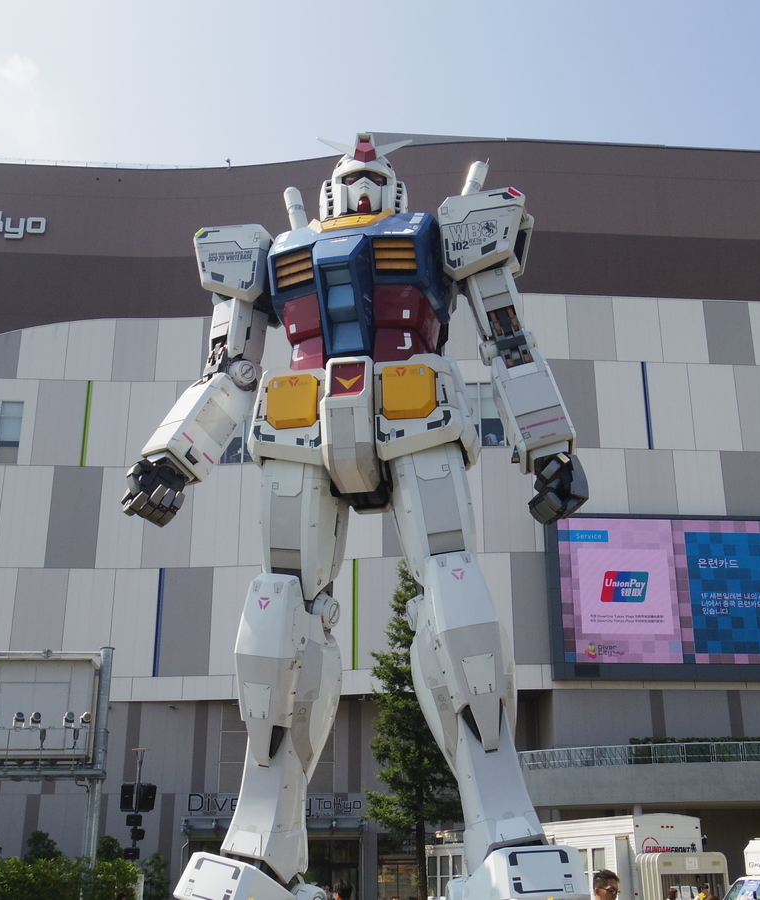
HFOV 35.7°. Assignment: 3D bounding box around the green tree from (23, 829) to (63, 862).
[{"bbox_3d":[-12.318,15.608,42.227,2.100,3.904,2.100,0,-21,0],"label":"green tree"}]

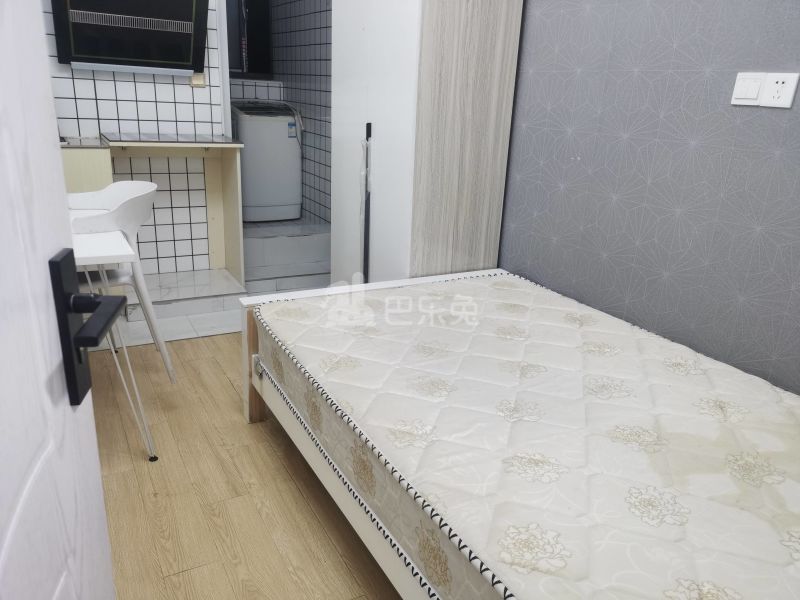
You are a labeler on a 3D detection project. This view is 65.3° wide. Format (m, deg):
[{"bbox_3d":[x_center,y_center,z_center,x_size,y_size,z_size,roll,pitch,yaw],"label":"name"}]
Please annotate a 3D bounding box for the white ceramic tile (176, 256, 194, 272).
[{"bbox_3d":[-1.379,-0.232,3.986,0.101,0.101,0.009,-7,20,-28],"label":"white ceramic tile"}]

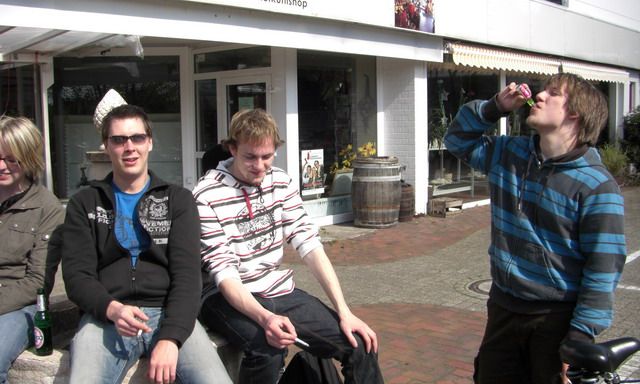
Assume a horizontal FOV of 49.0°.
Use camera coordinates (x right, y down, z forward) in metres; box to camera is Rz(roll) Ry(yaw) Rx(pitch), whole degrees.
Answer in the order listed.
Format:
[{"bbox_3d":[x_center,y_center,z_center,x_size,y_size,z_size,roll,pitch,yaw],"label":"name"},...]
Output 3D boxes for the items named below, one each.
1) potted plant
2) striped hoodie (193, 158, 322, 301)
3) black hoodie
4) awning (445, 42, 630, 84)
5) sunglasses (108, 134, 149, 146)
[{"bbox_3d":[0.495,-0.343,10.700,0.480,0.820,0.600,4,8,39],"label":"potted plant"},{"bbox_3d":[-0.240,0.143,2.700,0.470,0.540,0.380,-4,7,-25],"label":"striped hoodie"},{"bbox_3d":[-0.645,0.222,2.470,0.500,0.570,0.380,-2,7,-12],"label":"black hoodie"},{"bbox_3d":[4.791,-2.455,13.970,0.400,0.340,8.900,4,8,39],"label":"awning"},{"bbox_3d":[-0.674,-0.179,2.475,0.140,0.042,0.140,-6,6,-12],"label":"sunglasses"}]

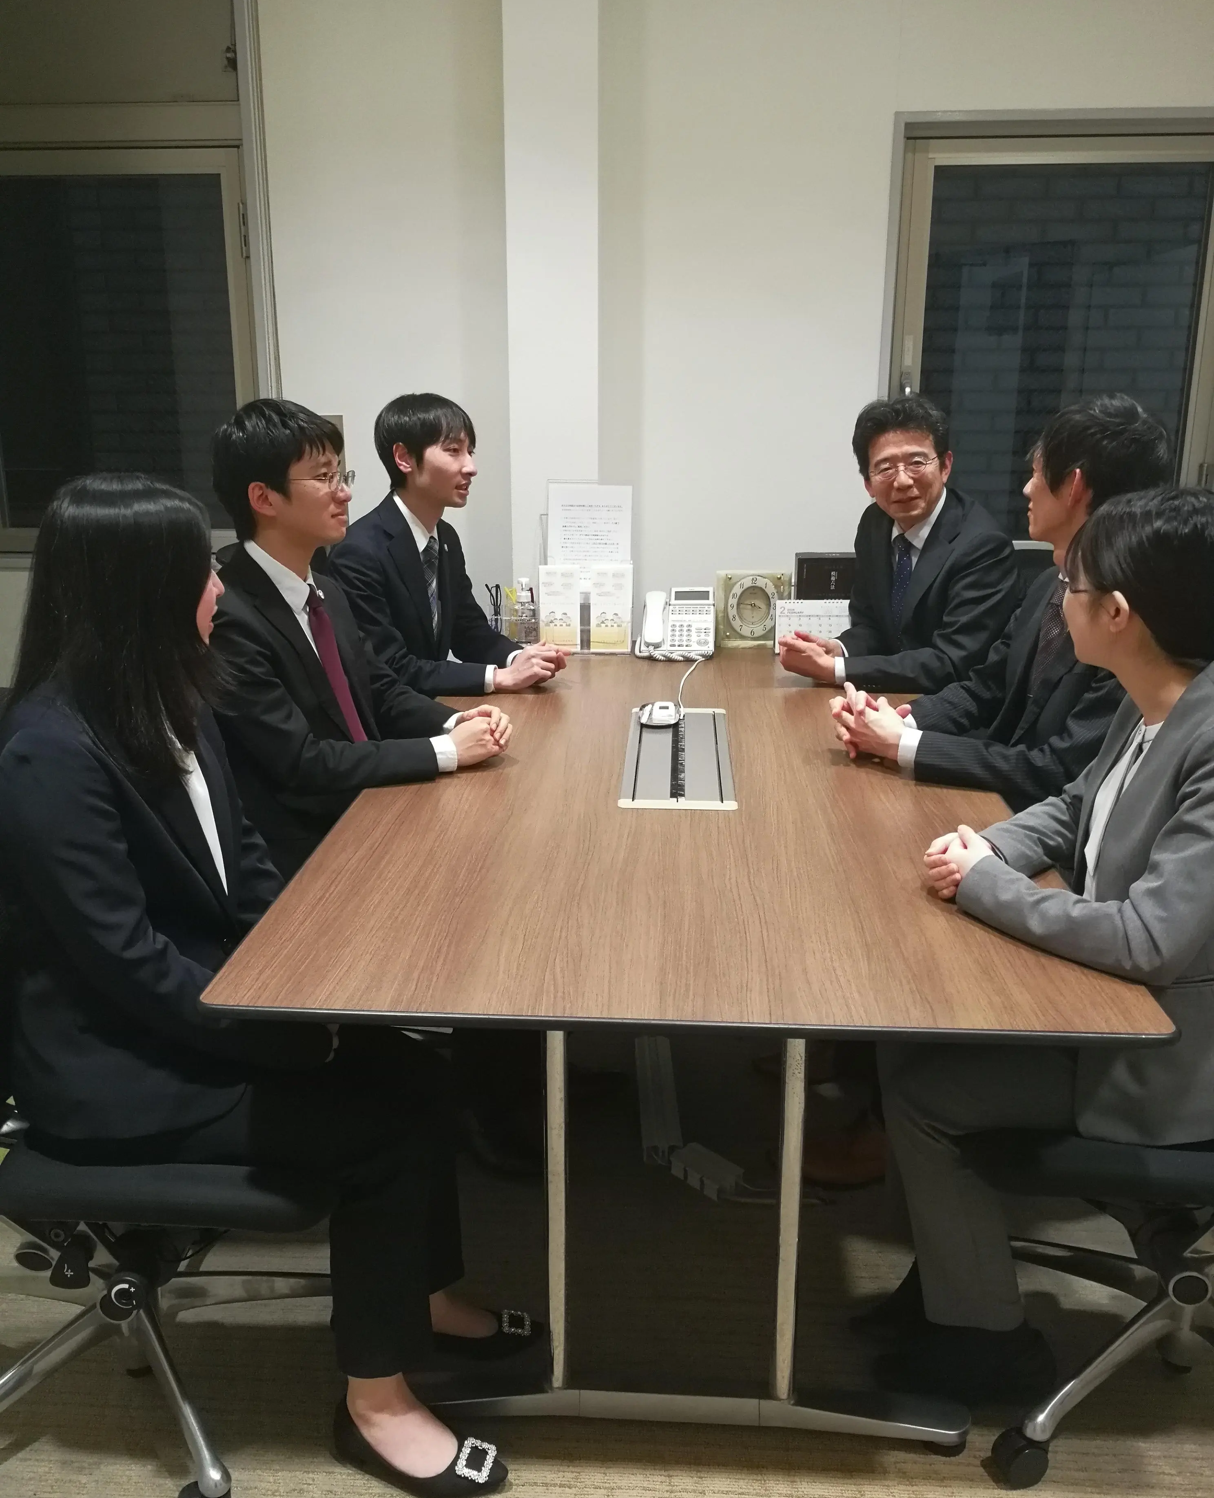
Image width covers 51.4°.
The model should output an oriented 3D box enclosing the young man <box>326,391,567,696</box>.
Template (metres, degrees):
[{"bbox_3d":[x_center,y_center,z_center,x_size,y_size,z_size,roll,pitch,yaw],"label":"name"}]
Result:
[{"bbox_3d":[-0.384,-0.106,2.869,0.670,1.330,0.500,3,16,11],"label":"young man"}]

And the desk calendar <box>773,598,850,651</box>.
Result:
[{"bbox_3d":[0.508,-0.307,3.133,0.182,0.132,0.066,1,16,3],"label":"desk calendar"}]

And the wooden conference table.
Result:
[{"bbox_3d":[0.131,0.348,2.395,1.045,0.720,2.060,1,16,3],"label":"wooden conference table"}]

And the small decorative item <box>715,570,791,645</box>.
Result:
[{"bbox_3d":[0.367,-0.354,3.195,0.187,0.188,0.060,1,16,3],"label":"small decorative item"}]

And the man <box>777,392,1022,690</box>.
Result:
[{"bbox_3d":[0.710,-0.090,2.818,0.680,1.330,0.500,-5,17,-18],"label":"man"}]

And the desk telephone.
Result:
[{"bbox_3d":[0.175,-0.311,3.120,0.188,0.146,0.195,1,16,3],"label":"desk telephone"}]

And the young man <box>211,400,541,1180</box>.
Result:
[{"bbox_3d":[-0.461,0.069,2.257,0.720,1.330,0.500,2,16,6],"label":"young man"}]

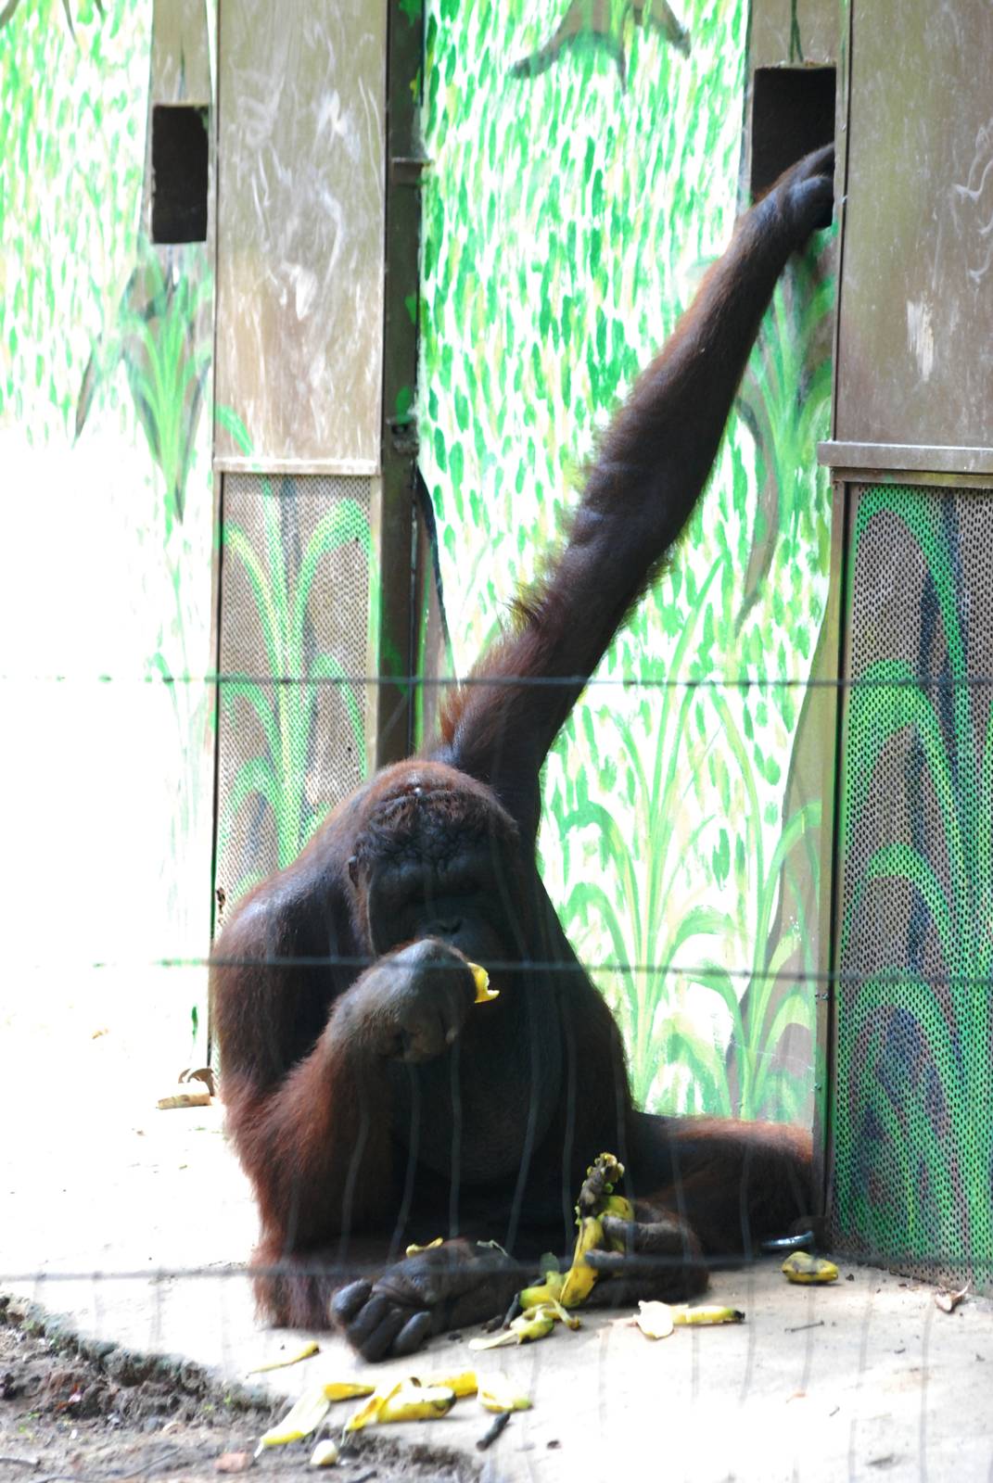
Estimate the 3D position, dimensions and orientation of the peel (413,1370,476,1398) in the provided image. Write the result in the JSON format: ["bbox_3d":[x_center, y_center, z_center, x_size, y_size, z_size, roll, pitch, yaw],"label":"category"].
[{"bbox_3d":[-0.062,0.764,11.050,0.082,0.034,0.050,1,2,0],"label":"peel"}]

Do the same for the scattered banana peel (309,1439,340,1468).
[{"bbox_3d":[-0.194,0.805,10.500,0.035,0.033,0.036,1,2,0],"label":"scattered banana peel"}]

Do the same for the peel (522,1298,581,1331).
[{"bbox_3d":[0.068,0.716,11.600,0.075,0.038,0.060,1,2,0],"label":"peel"}]

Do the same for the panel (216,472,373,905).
[{"bbox_3d":[-0.318,0.080,14.400,0.030,0.990,0.630,1,2,-23],"label":"panel"}]

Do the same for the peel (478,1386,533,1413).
[{"bbox_3d":[0.011,0.777,10.950,0.066,0.033,0.055,1,2,0],"label":"peel"}]

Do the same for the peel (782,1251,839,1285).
[{"bbox_3d":[0.389,0.653,11.500,0.074,0.036,0.042,0,3,-9],"label":"peel"}]

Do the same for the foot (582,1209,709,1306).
[{"bbox_3d":[0.183,0.631,11.400,0.165,0.115,0.110,-1,4,-30],"label":"foot"}]

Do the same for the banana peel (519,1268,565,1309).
[{"bbox_3d":[0.058,0.689,11.650,0.060,0.049,0.050,1,2,0],"label":"banana peel"}]

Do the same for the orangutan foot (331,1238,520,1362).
[{"bbox_3d":[-0.086,0.674,11.200,0.210,0.125,0.125,-1,4,-33],"label":"orangutan foot"}]

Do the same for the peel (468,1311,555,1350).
[{"bbox_3d":[0.019,0.714,11.250,0.105,0.036,0.055,-1,4,-30],"label":"peel"}]

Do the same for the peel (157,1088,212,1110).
[{"bbox_3d":[-0.458,0.523,13.600,0.080,0.026,0.035,-1,3,-24],"label":"peel"}]

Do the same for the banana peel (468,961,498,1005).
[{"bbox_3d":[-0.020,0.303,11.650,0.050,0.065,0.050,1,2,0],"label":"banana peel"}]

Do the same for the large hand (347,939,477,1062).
[{"bbox_3d":[-0.104,0.317,11.300,0.125,0.145,0.125,-2,4,-34],"label":"large hand"}]

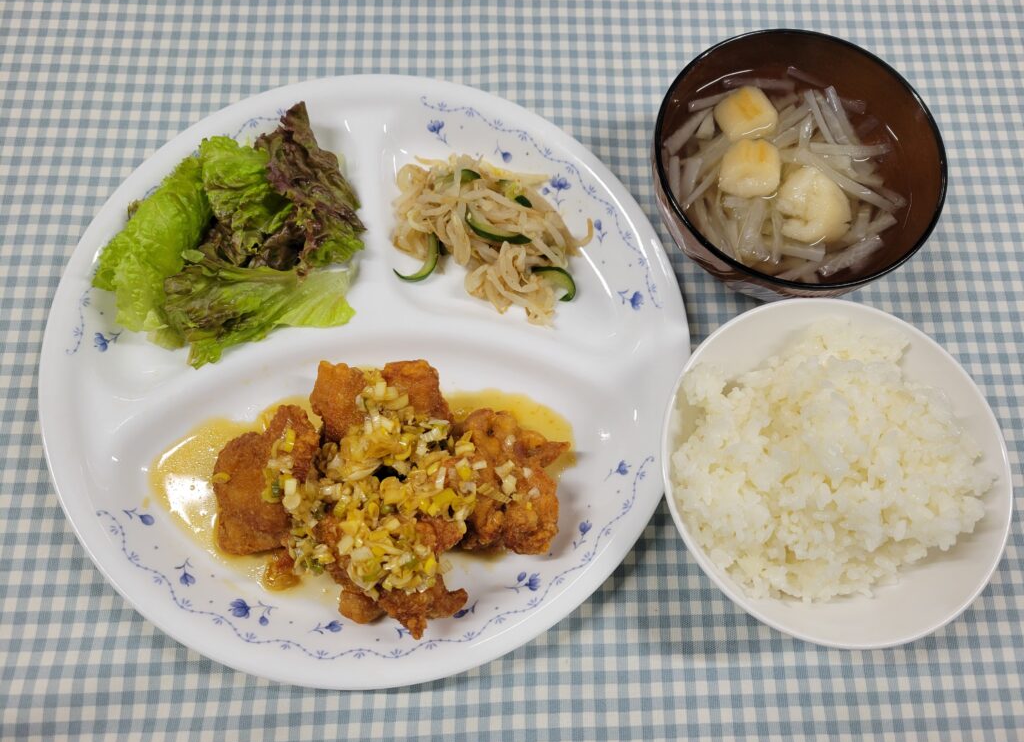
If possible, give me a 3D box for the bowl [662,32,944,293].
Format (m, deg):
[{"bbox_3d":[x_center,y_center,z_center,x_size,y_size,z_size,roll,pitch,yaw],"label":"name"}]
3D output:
[{"bbox_3d":[0.108,-0.073,0.321,0.110,0.067,0.110,1,73,-2],"label":"bowl"}]

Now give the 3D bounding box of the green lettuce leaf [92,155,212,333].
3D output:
[{"bbox_3d":[-0.145,-0.056,0.316,0.040,0.030,0.075,17,74,3],"label":"green lettuce leaf"}]

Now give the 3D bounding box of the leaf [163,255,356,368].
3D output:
[{"bbox_3d":[-0.103,-0.031,0.314,0.073,0.025,0.045,-16,75,-7],"label":"leaf"}]

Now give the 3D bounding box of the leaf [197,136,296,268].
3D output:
[{"bbox_3d":[-0.112,-0.074,0.322,0.039,0.028,0.062,-29,77,-10],"label":"leaf"}]

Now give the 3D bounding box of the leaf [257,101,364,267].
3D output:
[{"bbox_3d":[-0.086,-0.080,0.324,0.036,0.029,0.070,-22,76,-8],"label":"leaf"}]

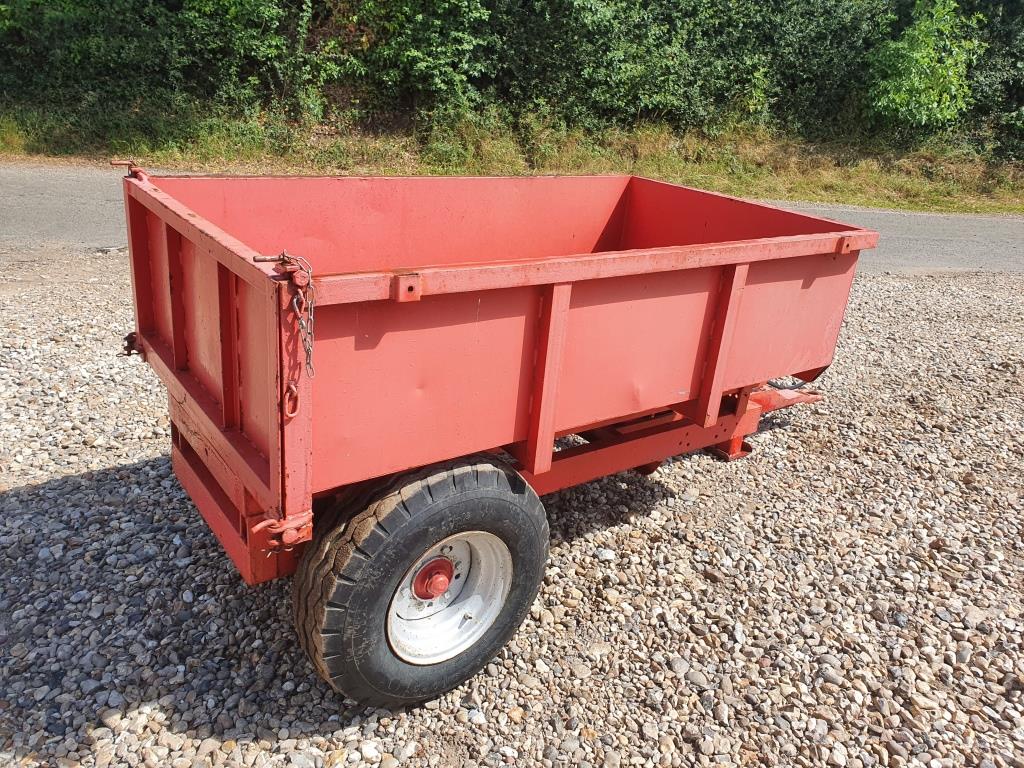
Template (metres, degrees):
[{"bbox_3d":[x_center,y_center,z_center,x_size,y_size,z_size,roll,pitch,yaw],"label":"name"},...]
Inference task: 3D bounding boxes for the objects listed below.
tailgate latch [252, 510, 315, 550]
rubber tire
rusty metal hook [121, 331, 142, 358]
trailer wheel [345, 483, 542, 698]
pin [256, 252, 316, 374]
[{"bbox_3d":[-0.496,0.317,1.670,0.130,0.065,0.065,-13,28,-35],"label":"tailgate latch"},{"bbox_3d":[-0.231,0.540,2.170,0.765,0.765,0.270,-14,29,-36],"label":"rubber tire"},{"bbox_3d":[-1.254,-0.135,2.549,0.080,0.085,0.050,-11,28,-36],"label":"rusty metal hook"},{"bbox_3d":[-0.222,0.545,2.159,0.750,0.750,0.250,-14,29,-36],"label":"trailer wheel"},{"bbox_3d":[-0.441,-0.133,1.491,0.110,0.250,0.075,-13,28,-35],"label":"pin"}]

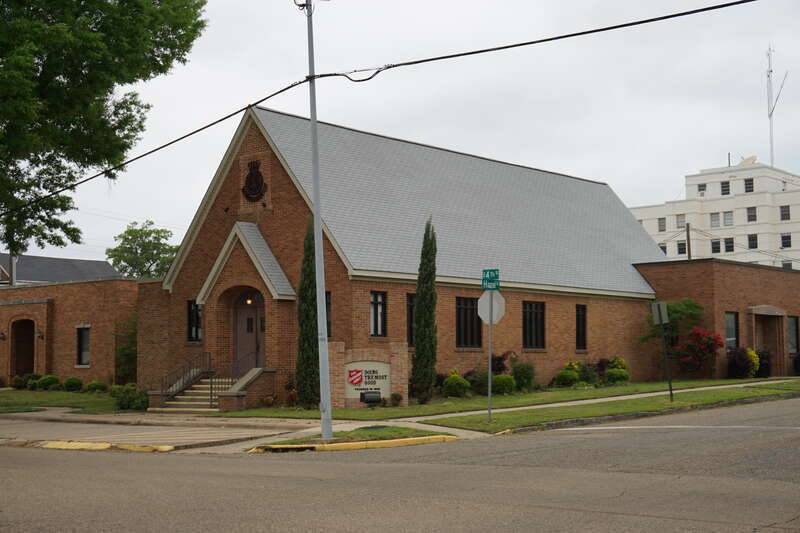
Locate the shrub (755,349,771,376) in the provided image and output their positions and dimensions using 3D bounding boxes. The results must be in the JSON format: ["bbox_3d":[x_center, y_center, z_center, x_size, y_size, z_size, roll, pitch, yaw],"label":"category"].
[{"bbox_3d":[14.284,3.783,44.644,0.800,1.100,0.750,-5,-7,42],"label":"shrub"}]

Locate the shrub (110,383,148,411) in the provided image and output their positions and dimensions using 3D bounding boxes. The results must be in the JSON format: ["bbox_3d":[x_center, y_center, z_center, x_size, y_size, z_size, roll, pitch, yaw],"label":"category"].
[{"bbox_3d":[-8.189,3.936,34.300,1.150,0.840,1.100,-5,-7,42],"label":"shrub"}]

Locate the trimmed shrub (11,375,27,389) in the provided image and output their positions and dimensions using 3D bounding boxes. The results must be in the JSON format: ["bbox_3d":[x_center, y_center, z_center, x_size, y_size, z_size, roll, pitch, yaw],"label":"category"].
[{"bbox_3d":[-13.805,4.162,41.000,0.600,0.500,0.600,-5,-7,42],"label":"trimmed shrub"}]

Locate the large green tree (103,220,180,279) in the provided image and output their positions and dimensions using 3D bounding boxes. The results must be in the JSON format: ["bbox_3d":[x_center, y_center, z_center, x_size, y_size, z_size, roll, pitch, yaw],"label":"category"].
[{"bbox_3d":[-16.300,2.097,72.000,5.600,9.800,5.600,-5,-7,42],"label":"large green tree"}]

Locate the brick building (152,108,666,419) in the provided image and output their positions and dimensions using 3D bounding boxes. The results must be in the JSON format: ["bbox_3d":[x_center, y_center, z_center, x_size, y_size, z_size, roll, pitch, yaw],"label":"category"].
[{"bbox_3d":[1.408,0.276,42.701,9.950,9.310,22.680,-5,-7,42],"label":"brick building"}]

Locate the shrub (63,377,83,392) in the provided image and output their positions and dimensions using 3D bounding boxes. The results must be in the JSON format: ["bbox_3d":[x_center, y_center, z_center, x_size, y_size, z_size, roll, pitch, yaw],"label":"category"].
[{"bbox_3d":[-11.215,4.041,38.800,0.680,0.520,0.660,-5,-7,42],"label":"shrub"}]

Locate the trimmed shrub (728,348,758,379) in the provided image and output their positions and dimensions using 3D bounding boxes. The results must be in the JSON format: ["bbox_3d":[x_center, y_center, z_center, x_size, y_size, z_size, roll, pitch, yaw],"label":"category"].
[{"bbox_3d":[13.150,3.713,43.372,1.100,1.150,1.150,-5,-7,42],"label":"trimmed shrub"}]

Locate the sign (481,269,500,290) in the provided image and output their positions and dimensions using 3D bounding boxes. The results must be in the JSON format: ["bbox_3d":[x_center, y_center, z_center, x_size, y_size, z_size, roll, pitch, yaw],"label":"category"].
[{"bbox_3d":[1.963,0.288,24.500,0.450,0.460,0.680,-5,-7,42],"label":"sign"}]

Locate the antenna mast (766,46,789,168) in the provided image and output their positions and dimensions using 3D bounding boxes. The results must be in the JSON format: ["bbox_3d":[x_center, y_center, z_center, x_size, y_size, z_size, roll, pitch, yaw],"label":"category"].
[{"bbox_3d":[46.523,-19.523,140.000,2.400,15.500,1.200,-5,-7,42],"label":"antenna mast"}]

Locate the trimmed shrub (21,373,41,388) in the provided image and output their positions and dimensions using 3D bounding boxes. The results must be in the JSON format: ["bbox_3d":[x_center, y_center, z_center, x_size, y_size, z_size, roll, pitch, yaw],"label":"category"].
[{"bbox_3d":[-13.208,4.075,40.500,0.720,0.550,0.700,-5,-7,42],"label":"trimmed shrub"}]

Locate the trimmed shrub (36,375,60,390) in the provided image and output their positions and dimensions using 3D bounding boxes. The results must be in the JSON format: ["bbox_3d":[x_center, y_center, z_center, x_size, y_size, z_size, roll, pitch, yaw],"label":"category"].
[{"bbox_3d":[-12.383,4.075,39.800,0.780,0.560,0.720,-5,-7,42],"label":"trimmed shrub"}]

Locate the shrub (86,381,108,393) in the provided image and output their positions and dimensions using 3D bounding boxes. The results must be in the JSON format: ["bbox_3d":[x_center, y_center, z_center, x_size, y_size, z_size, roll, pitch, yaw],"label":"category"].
[{"bbox_3d":[-10.092,4.004,37.800,0.720,0.380,0.660,-5,-7,42],"label":"shrub"}]

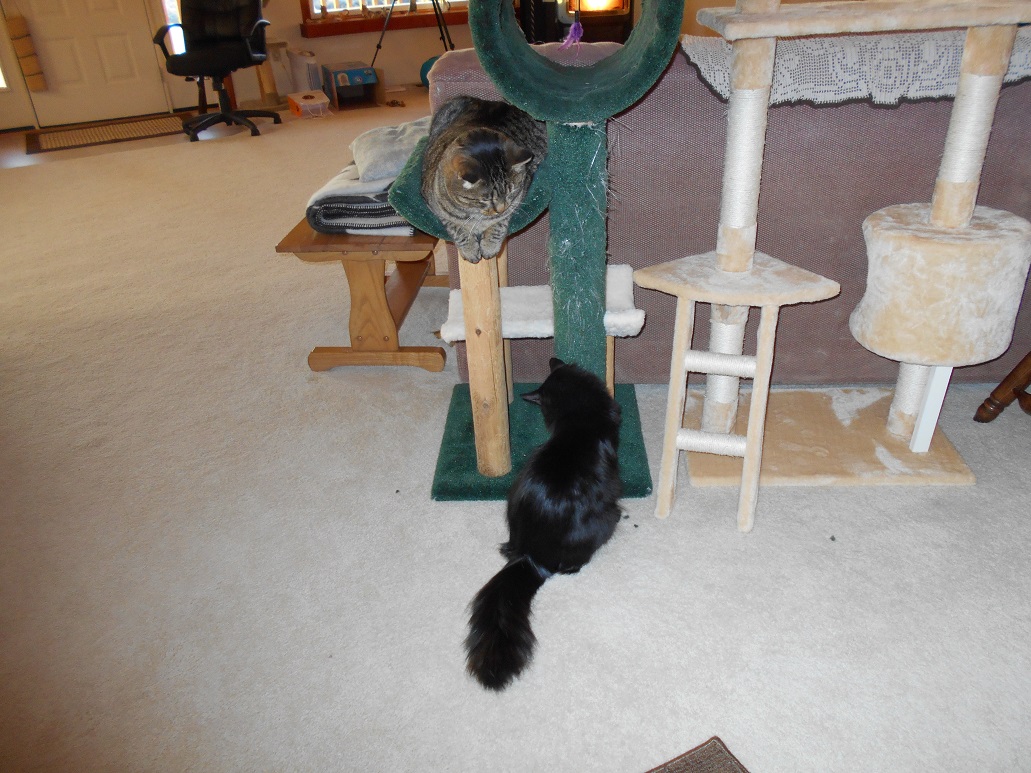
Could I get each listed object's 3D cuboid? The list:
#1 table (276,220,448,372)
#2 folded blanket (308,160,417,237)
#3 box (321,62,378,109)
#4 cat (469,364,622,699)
[{"bbox_3d":[-0.388,-0.366,2.415,0.425,0.385,0.655,0,30,5],"label":"table"},{"bbox_3d":[-0.387,-0.563,2.269,0.315,0.100,0.420,3,30,10],"label":"folded blanket"},{"bbox_3d":[-1.323,-2.392,6.161,0.330,0.285,0.420,-13,31,-17],"label":"box"},{"bbox_3d":[0.079,0.206,1.442,0.240,0.310,0.630,5,30,13],"label":"cat"}]

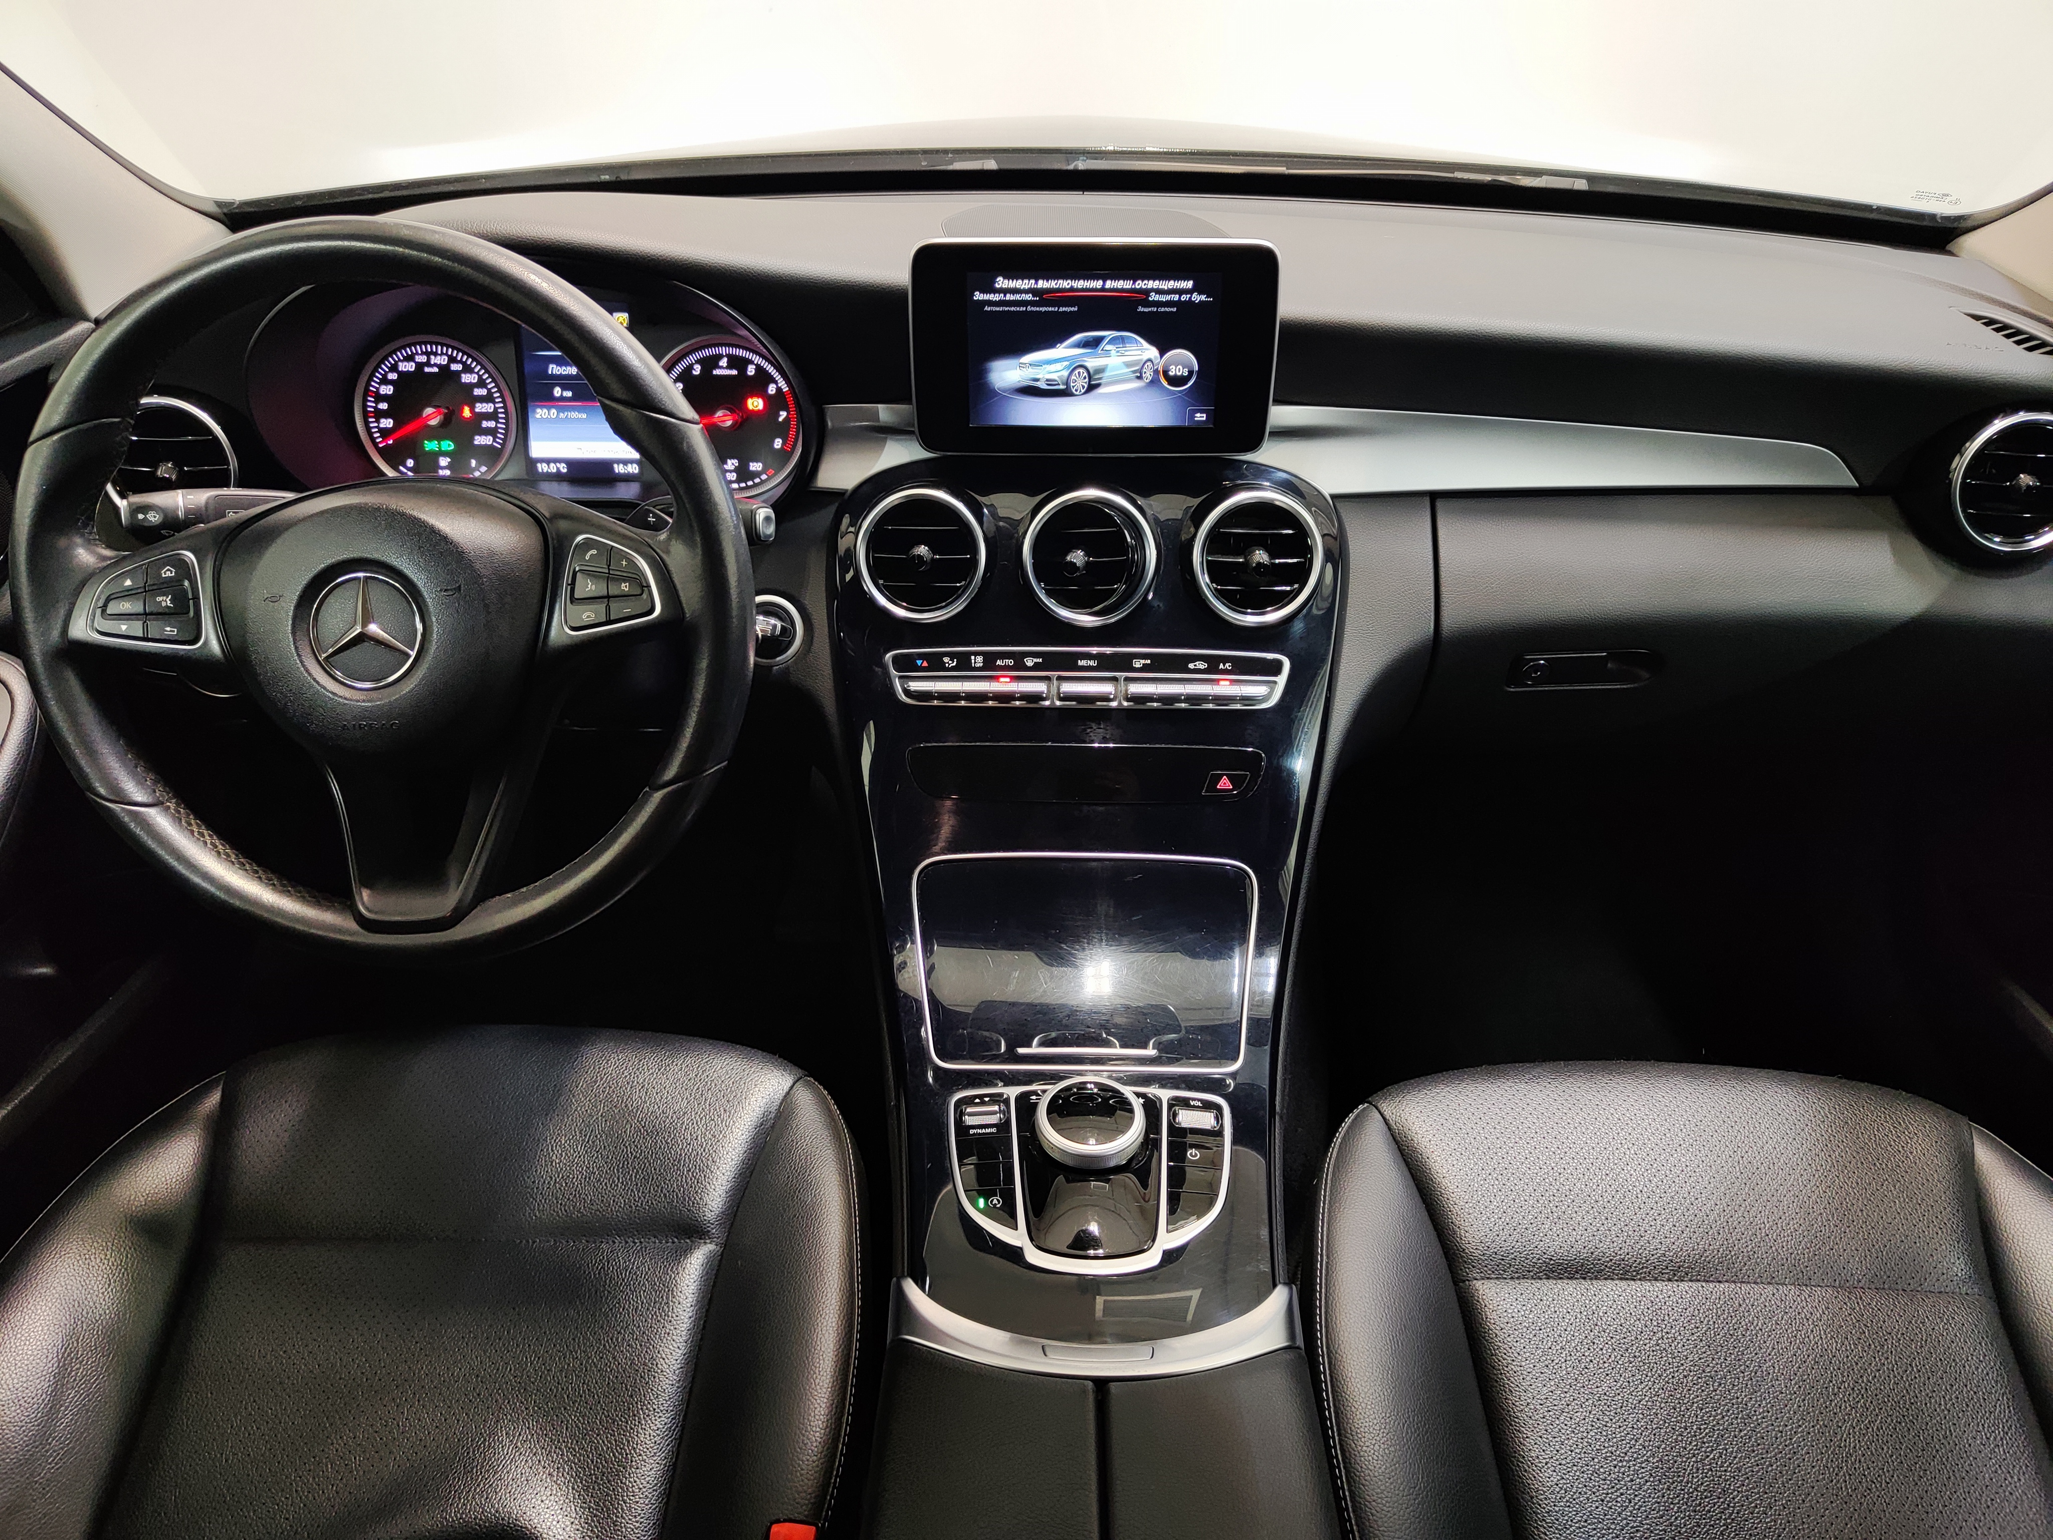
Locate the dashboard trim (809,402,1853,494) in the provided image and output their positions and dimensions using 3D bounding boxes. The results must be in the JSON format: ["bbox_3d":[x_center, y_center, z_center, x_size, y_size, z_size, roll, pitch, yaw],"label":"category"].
[{"bbox_3d":[0.187,-0.201,0.905,0.650,0.052,0.058,1,26,2],"label":"dashboard trim"}]

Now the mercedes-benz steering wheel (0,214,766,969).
[{"bbox_3d":[-0.326,-0.092,0.737,0.380,0.380,0.090,1,-2,2],"label":"mercedes-benz steering wheel"}]

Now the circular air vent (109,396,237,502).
[{"bbox_3d":[-0.531,-0.191,0.899,0.086,0.088,0.050,1,14,2],"label":"circular air vent"}]

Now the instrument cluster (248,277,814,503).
[{"bbox_3d":[-0.317,-0.255,0.955,0.365,0.152,0.100,1,14,2],"label":"instrument cluster"}]

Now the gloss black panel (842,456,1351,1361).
[{"bbox_3d":[0.037,0.049,0.816,0.310,0.100,0.534,1,66,2],"label":"gloss black panel"}]

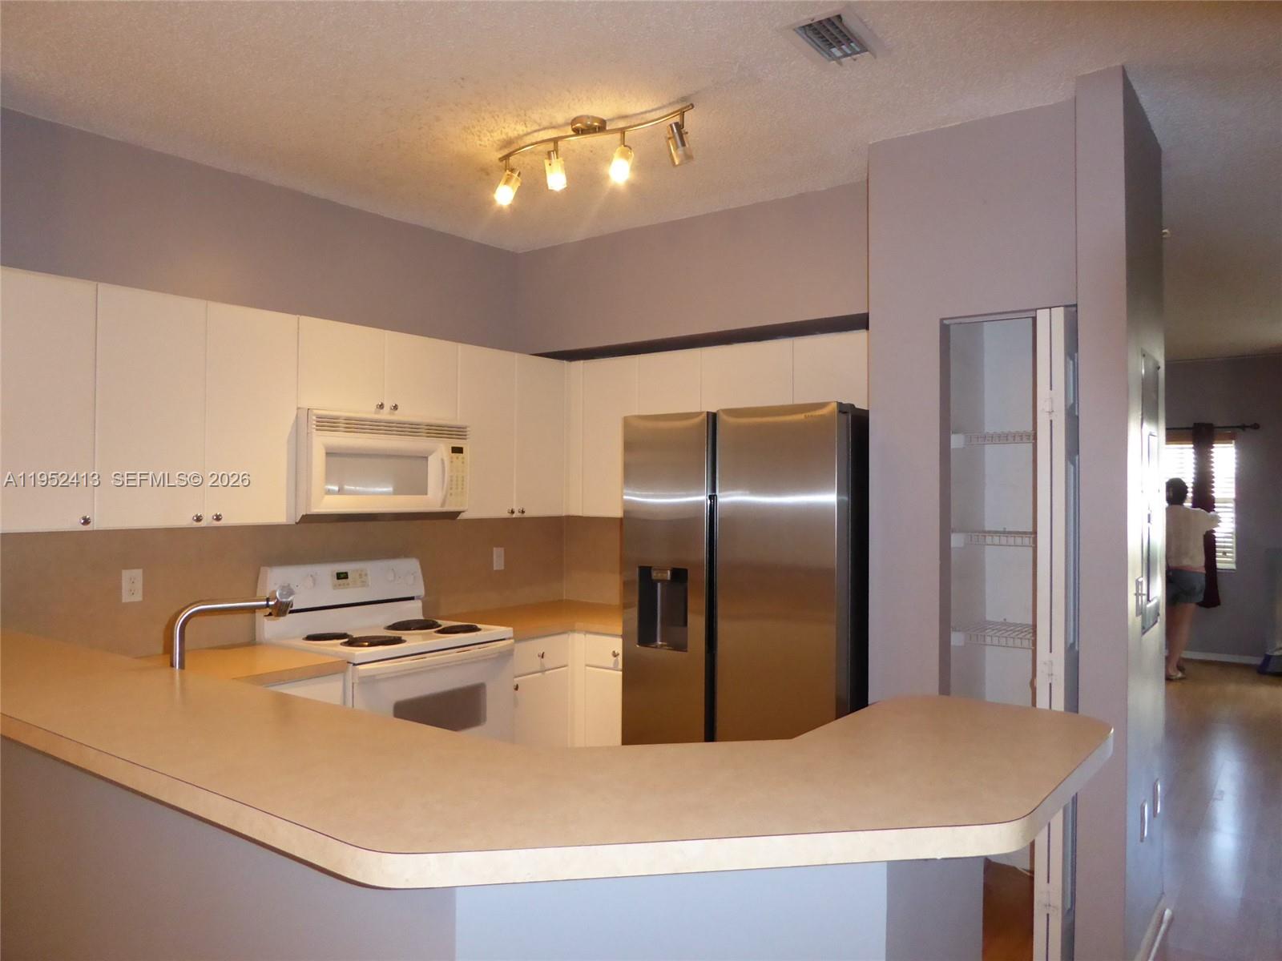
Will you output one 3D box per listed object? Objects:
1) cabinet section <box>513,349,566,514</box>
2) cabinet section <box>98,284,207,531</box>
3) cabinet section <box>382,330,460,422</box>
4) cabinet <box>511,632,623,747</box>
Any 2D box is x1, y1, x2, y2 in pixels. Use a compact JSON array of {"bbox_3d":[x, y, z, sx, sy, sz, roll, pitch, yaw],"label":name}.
[{"bbox_3d":[-0.607,-0.206,4.495,0.318,0.755,0.330,0,-1,37],"label":"cabinet section"},{"bbox_3d":[-1.688,-0.225,3.064,0.318,0.755,0.343,0,-1,37],"label":"cabinet section"},{"bbox_3d":[-1.030,-0.421,3.936,0.318,0.339,0.385,0,-1,37],"label":"cabinet section"},{"bbox_3d":[-0.294,1.104,4.232,1.100,0.872,1.030,0,-1,38],"label":"cabinet"}]

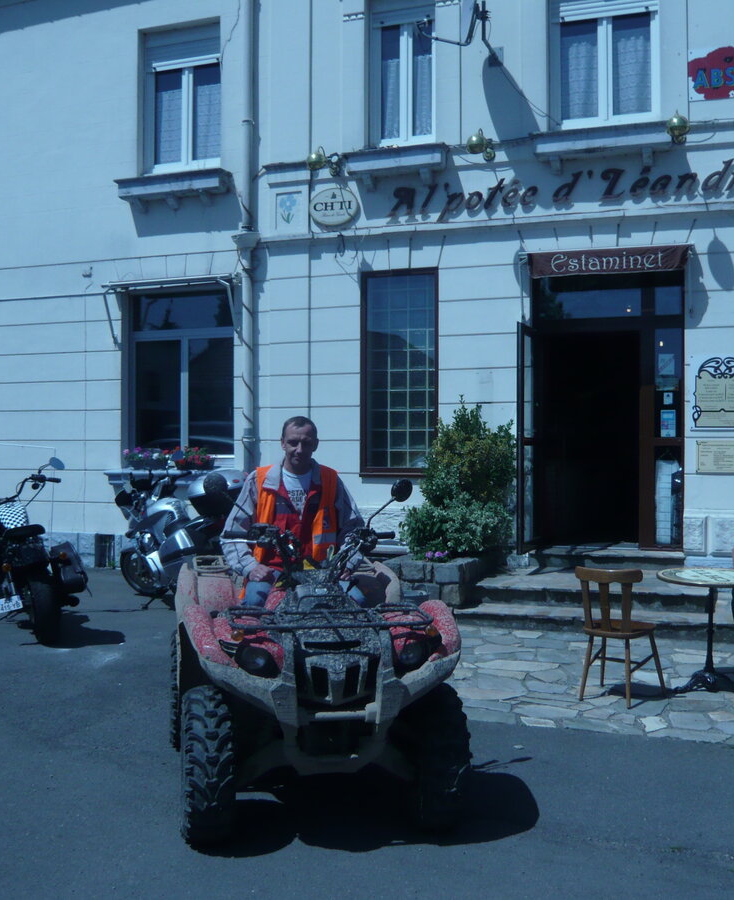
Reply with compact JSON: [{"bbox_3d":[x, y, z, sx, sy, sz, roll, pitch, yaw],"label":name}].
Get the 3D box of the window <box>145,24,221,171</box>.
[{"bbox_3d":[-2.281,-4.319,11.927,1.102,1.791,0.150,0,0,19],"label":"window"}]

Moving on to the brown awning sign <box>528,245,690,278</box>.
[{"bbox_3d":[2.456,-1.925,9.940,1.627,0.290,0.120,0,0,19],"label":"brown awning sign"}]

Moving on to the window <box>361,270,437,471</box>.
[{"bbox_3d":[0.356,-0.873,10.797,0.882,2.247,0.140,0,0,19],"label":"window"}]

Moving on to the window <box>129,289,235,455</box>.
[{"bbox_3d":[-2.240,-0.920,11.750,1.431,1.997,0.150,0,0,19],"label":"window"}]

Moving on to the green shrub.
[{"bbox_3d":[0.909,0.286,9.750,1.080,1.550,0.950,0,0,19],"label":"green shrub"}]

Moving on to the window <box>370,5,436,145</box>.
[{"bbox_3d":[0.394,-4.248,10.866,0.723,1.658,0.150,0,0,19],"label":"window"}]

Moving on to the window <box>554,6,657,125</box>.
[{"bbox_3d":[2.499,-4.092,10.161,0.999,1.351,0.150,0,0,19],"label":"window"}]

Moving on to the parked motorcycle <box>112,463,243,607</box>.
[{"bbox_3d":[-1.870,0.870,9.750,0.850,1.380,2.100,0,0,-41],"label":"parked motorcycle"}]

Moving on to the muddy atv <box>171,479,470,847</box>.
[{"bbox_3d":[-0.310,0.854,4.665,1.180,1.450,2.070,0,0,-12],"label":"muddy atv"}]

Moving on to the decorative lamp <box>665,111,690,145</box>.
[{"bbox_3d":[3.055,-3.174,9.551,0.220,0.300,0.420,0,0,19],"label":"decorative lamp"}]

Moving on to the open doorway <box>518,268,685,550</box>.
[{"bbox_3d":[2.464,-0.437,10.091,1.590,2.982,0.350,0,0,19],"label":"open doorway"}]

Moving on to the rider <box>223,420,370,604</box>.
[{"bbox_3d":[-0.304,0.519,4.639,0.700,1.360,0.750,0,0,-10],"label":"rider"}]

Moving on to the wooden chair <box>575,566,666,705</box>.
[{"bbox_3d":[1.548,1.140,6.000,0.450,0.830,0.490,0,0,40],"label":"wooden chair"}]

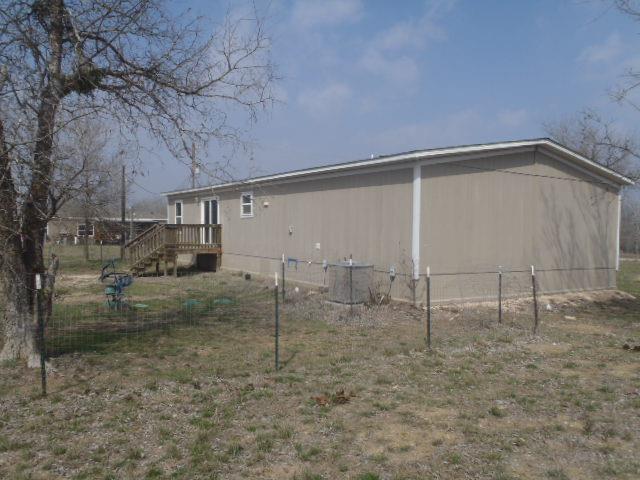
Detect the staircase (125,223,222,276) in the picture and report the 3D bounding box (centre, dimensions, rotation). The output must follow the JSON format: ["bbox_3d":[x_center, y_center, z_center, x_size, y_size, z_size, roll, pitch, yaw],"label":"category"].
[{"bbox_3d":[-5.917,0.365,20.676,3.170,1.980,2.650,1,2,-33],"label":"staircase"}]

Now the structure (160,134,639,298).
[{"bbox_3d":[0.570,-0.850,21.035,8.730,4.020,18.960,1,2,-33],"label":"structure"}]

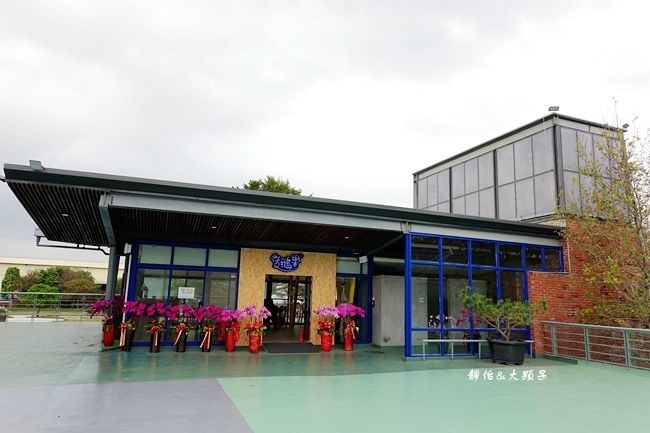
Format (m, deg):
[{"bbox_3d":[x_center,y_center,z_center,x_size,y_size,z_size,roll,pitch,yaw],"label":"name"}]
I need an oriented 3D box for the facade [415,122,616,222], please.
[{"bbox_3d":[7.343,-0.787,17.878,3.333,3.038,7.952,6,-11,-21],"label":"facade"}]

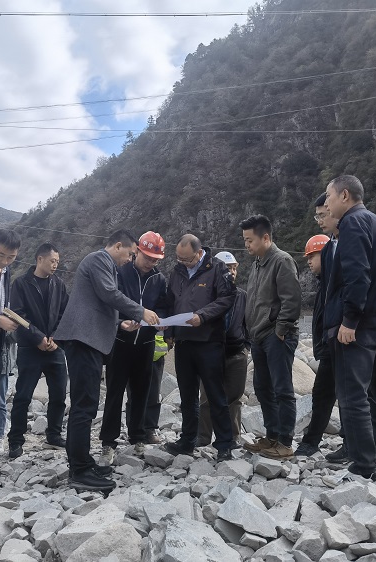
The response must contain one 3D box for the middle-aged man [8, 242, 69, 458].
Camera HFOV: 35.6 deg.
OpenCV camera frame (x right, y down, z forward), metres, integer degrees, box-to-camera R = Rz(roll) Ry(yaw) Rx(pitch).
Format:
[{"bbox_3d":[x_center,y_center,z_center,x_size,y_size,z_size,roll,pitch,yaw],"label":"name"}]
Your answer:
[{"bbox_3d":[-1.203,0.530,4.737,0.520,1.710,0.380,5,-8,-37],"label":"middle-aged man"}]

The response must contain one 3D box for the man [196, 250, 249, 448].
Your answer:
[{"bbox_3d":[0.314,0.574,5.175,0.520,1.710,0.400,3,-8,-27],"label":"man"}]

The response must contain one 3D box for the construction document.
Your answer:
[{"bbox_3d":[-0.155,0.270,4.050,0.400,0.080,0.280,0,-7,0],"label":"construction document"}]

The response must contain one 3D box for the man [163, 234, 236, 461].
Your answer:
[{"bbox_3d":[0.080,0.481,4.443,0.560,1.680,0.460,-3,-8,27],"label":"man"}]

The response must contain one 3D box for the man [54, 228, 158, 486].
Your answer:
[{"bbox_3d":[-0.528,0.488,3.789,0.640,1.660,0.500,2,-7,-16],"label":"man"}]

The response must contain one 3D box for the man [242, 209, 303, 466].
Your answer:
[{"bbox_3d":[0.609,0.380,4.214,0.420,1.740,0.480,3,-7,-24],"label":"man"}]

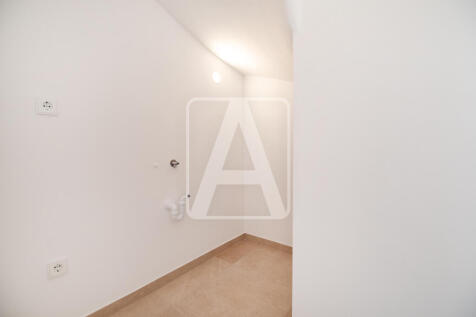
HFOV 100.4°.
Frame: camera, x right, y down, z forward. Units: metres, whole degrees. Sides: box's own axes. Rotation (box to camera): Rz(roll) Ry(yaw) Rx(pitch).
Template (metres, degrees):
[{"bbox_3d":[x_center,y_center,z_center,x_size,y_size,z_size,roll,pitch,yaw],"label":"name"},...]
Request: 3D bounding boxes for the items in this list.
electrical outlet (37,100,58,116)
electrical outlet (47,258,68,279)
[{"bbox_3d":[-0.956,-0.258,0.995,0.011,0.083,0.083,0,0,38],"label":"electrical outlet"},{"bbox_3d":[-0.932,0.569,1.026,0.011,0.083,0.083,0,0,38],"label":"electrical outlet"}]

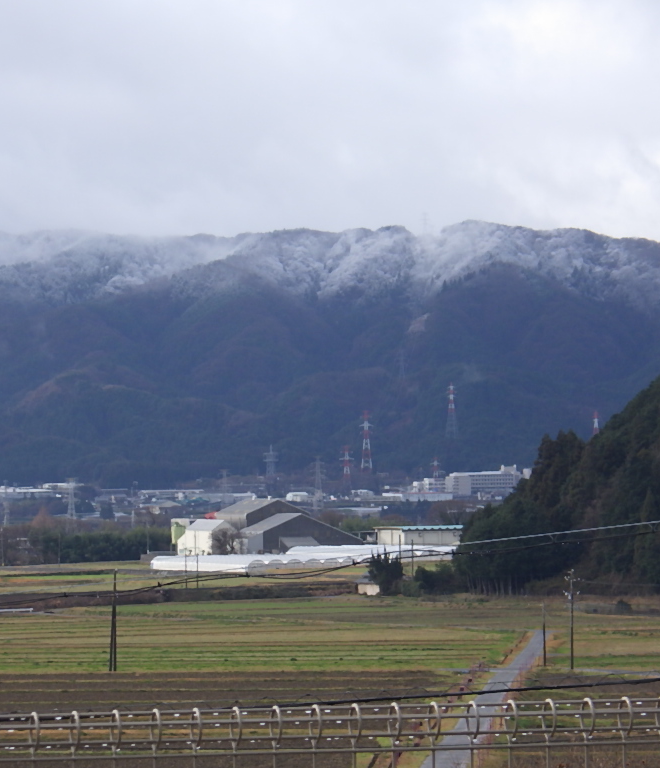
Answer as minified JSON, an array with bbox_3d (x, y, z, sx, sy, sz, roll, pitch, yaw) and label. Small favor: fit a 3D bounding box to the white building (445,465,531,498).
[{"bbox_3d":[162.656,100.057,4250.000,88.000,32.839,30.000,0,-1,-11],"label":"white building"}]

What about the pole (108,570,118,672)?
[{"bbox_3d":[-26.923,29.534,515.000,1.100,12.684,0.700,0,-1,0],"label":"pole"}]

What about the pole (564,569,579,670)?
[{"bbox_3d":[30.007,29.348,515.000,1.750,12.560,0.800,0,-1,0],"label":"pole"}]

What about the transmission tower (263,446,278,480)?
[{"bbox_3d":[-61.779,80.987,4300.000,14.000,36.340,13.000,0,-1,0],"label":"transmission tower"}]

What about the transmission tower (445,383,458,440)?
[{"bbox_3d":[158.425,35.857,5400.000,14.500,75.627,13.000,0,-1,0],"label":"transmission tower"}]

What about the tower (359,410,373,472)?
[{"bbox_3d":[41.725,67.803,4800.000,14.500,71.860,12.000,0,-1,0],"label":"tower"}]

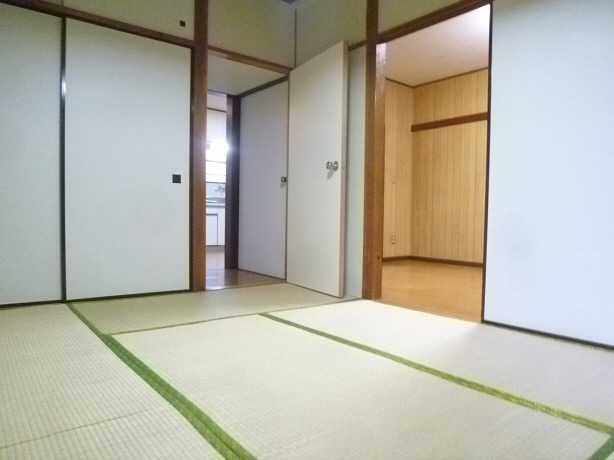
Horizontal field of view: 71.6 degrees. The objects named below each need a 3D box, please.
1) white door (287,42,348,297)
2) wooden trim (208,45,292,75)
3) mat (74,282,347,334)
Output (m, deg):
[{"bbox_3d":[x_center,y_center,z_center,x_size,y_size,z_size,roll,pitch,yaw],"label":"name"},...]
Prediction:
[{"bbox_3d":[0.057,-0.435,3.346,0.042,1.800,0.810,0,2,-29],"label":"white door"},{"bbox_3d":[-0.449,-1.362,3.454,0.800,0.038,0.070,0,2,-38],"label":"wooden trim"},{"bbox_3d":[-0.539,0.497,2.841,1.695,0.040,0.887,0,2,-38],"label":"mat"}]

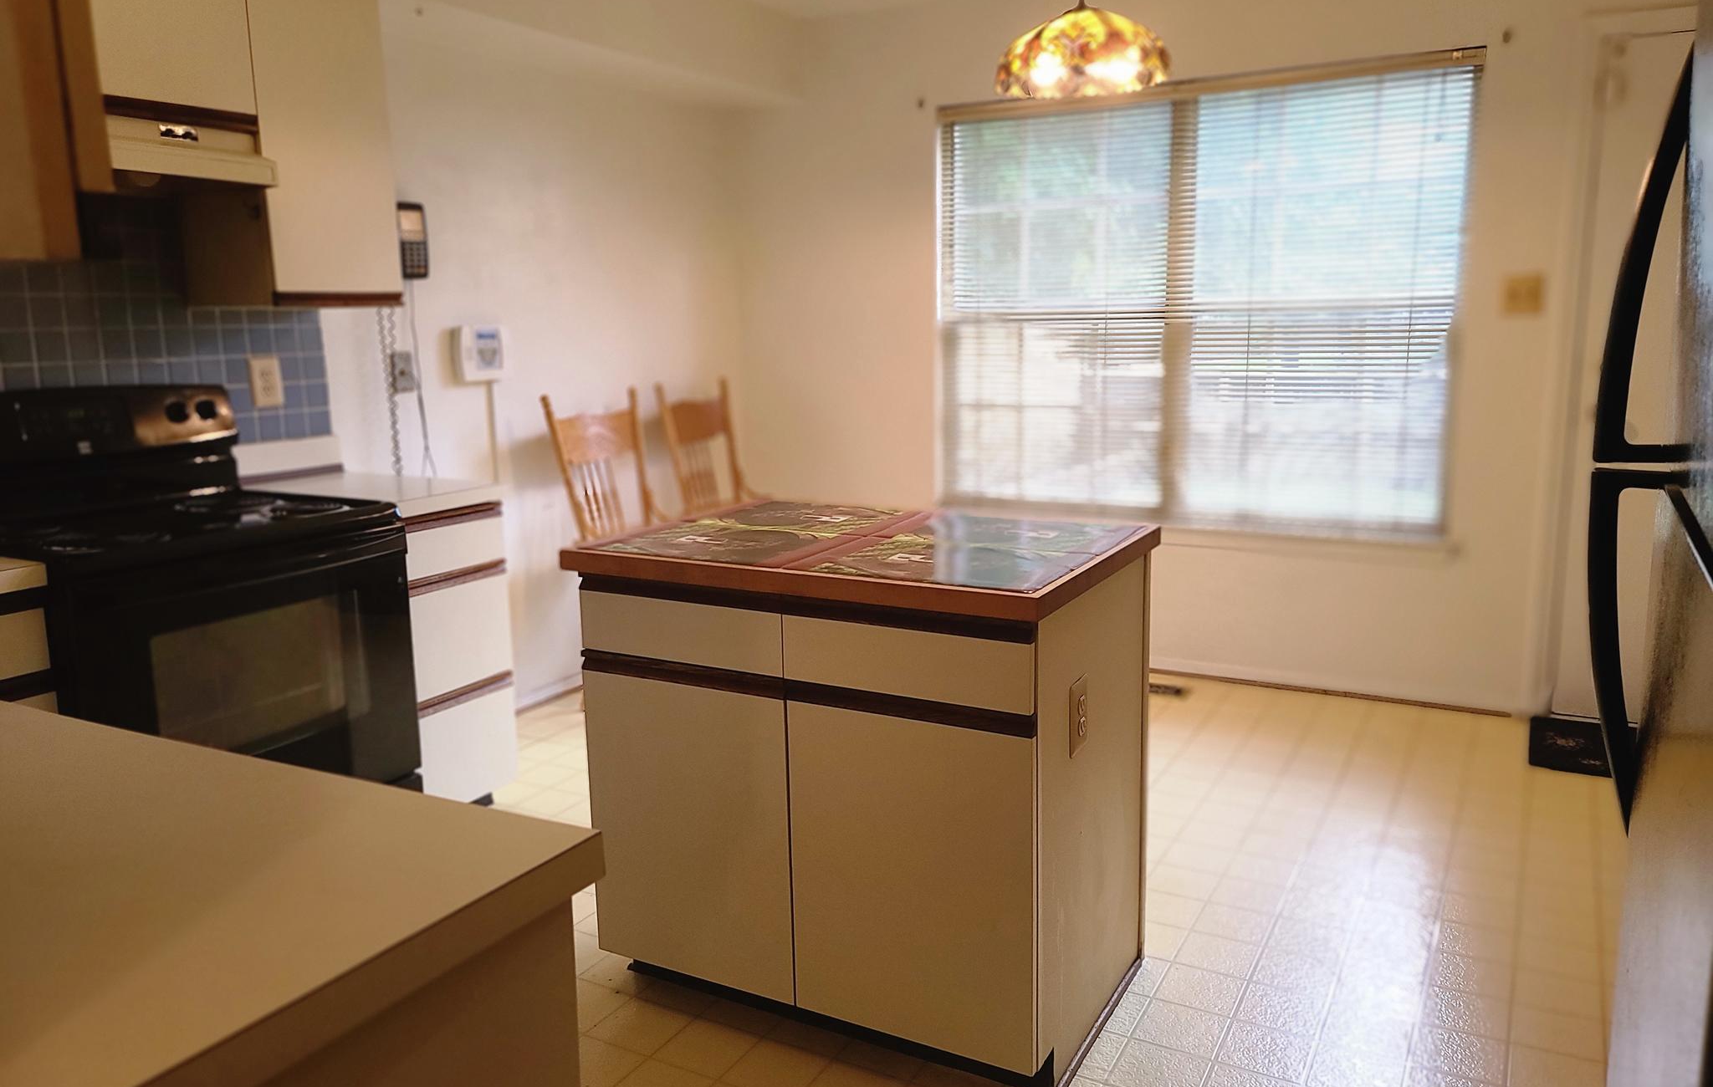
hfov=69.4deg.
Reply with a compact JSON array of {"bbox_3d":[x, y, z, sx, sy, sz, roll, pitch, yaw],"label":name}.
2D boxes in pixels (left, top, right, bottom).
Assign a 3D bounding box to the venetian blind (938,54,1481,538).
[{"bbox_3d":[1.123,-0.829,4.313,1.808,1.519,0.052,5,12,28],"label":"venetian blind"}]

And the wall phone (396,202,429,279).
[{"bbox_3d":[-1.324,-0.892,3.651,0.054,0.215,0.099,5,12,28],"label":"wall phone"}]

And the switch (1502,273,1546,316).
[{"bbox_3d":[2.068,-0.772,3.838,0.115,0.121,0.012,5,12,28],"label":"switch"}]

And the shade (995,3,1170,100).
[{"bbox_3d":[0.543,-1.189,2.970,0.419,0.195,0.419,5,12,28],"label":"shade"}]

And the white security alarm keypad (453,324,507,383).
[{"bbox_3d":[-1.198,-0.596,3.920,0.045,0.171,0.171,5,12,28],"label":"white security alarm keypad"}]

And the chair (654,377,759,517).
[{"bbox_3d":[-0.386,-0.067,4.698,0.550,1.080,0.500,4,11,24],"label":"chair"}]

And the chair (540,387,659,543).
[{"bbox_3d":[-0.677,0.031,4.205,0.550,1.072,0.500,5,12,28],"label":"chair"}]

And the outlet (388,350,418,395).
[{"bbox_3d":[-1.351,-0.510,3.695,0.019,0.117,0.071,5,12,28],"label":"outlet"}]

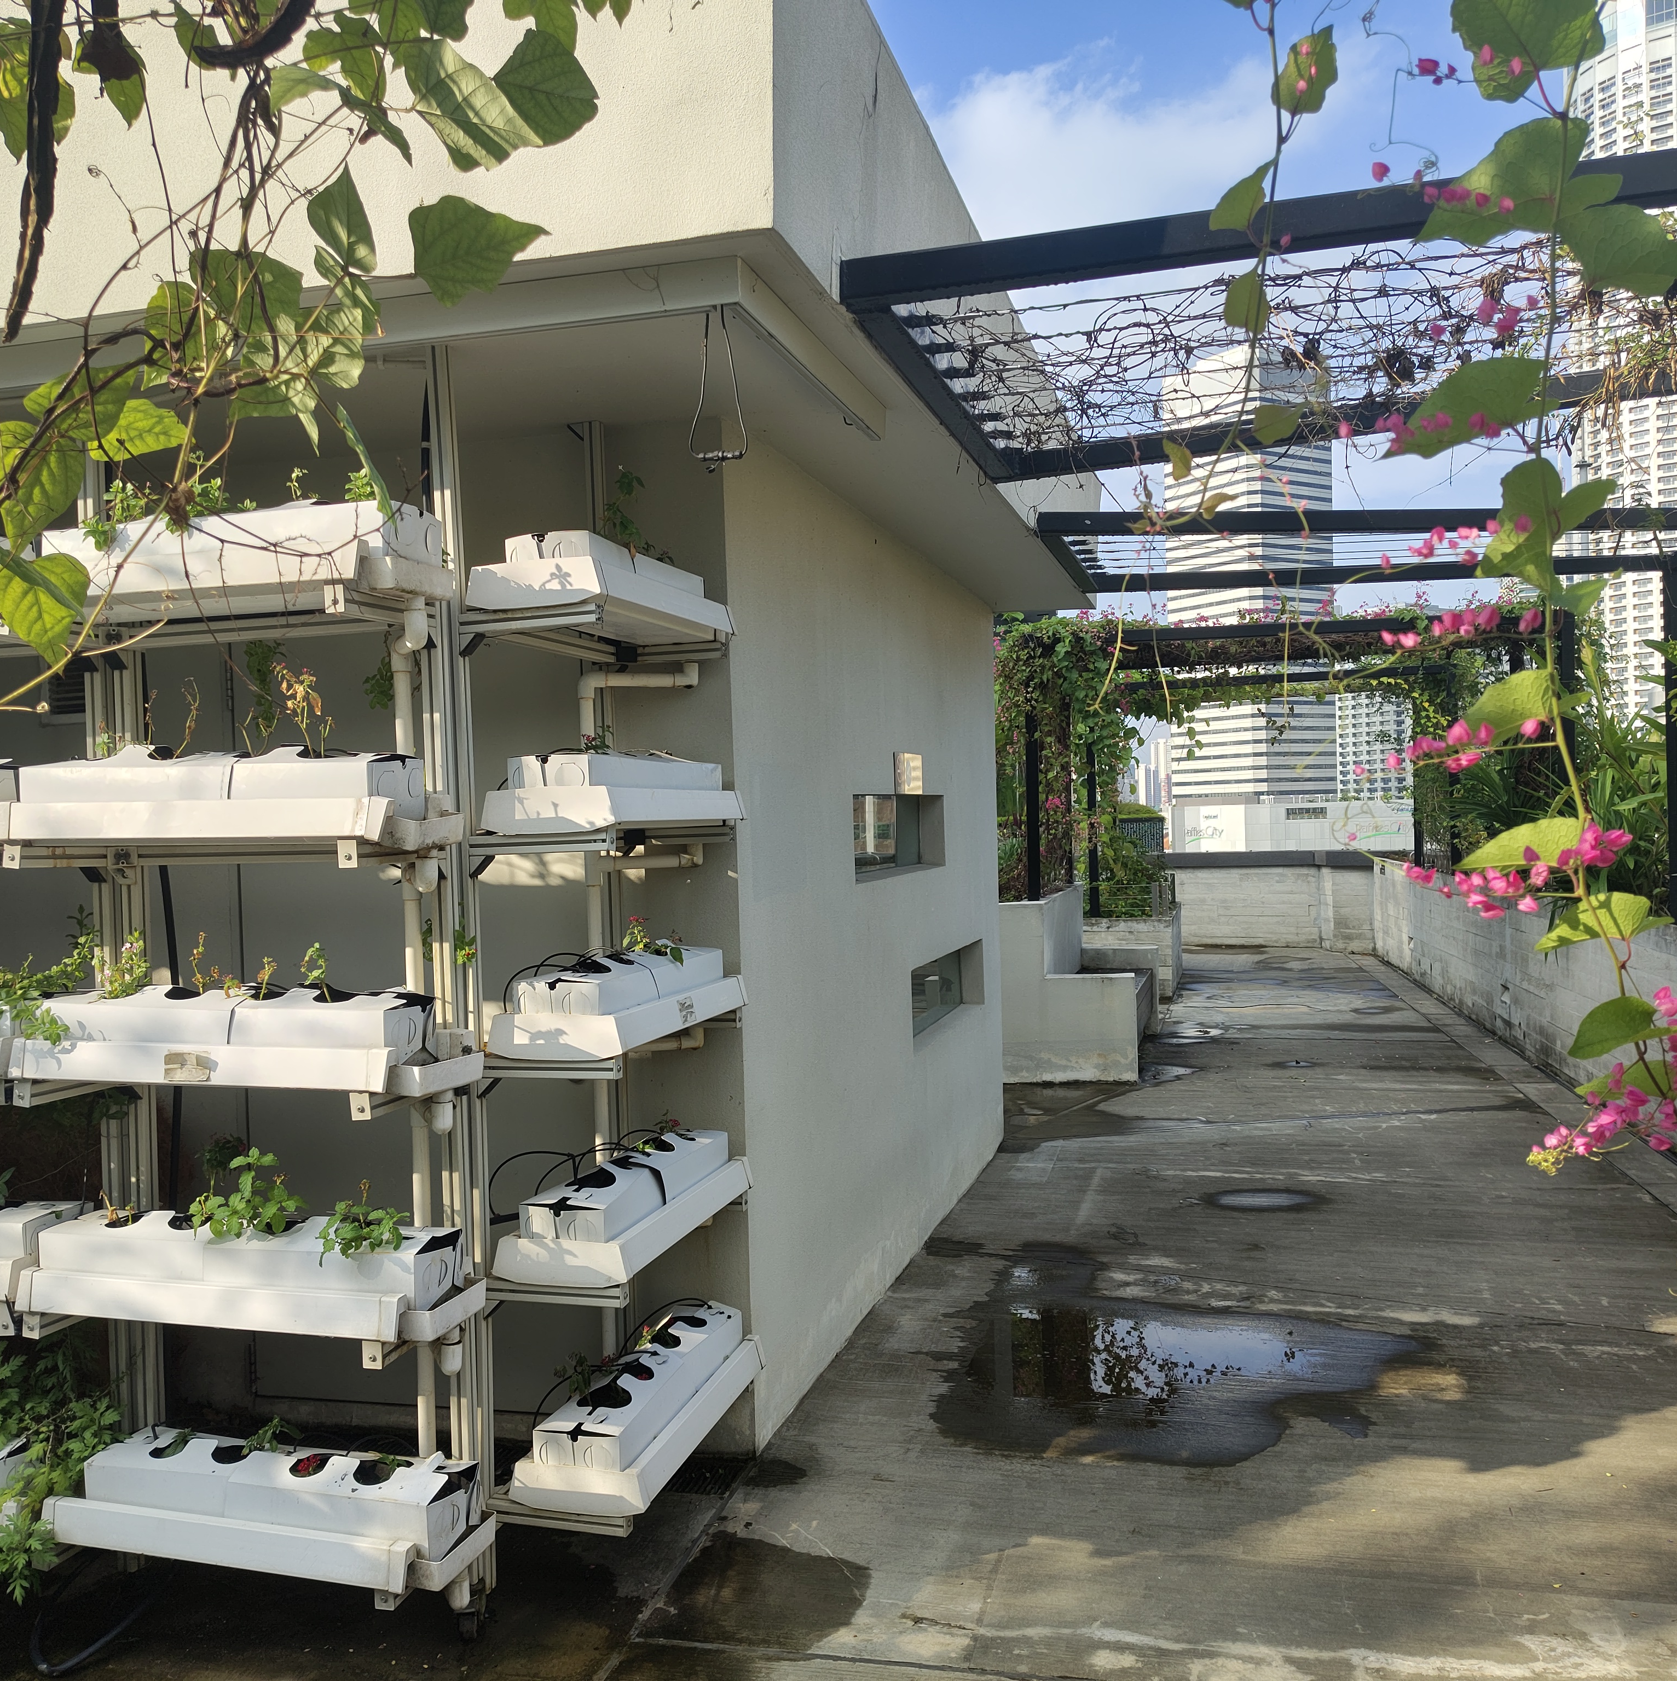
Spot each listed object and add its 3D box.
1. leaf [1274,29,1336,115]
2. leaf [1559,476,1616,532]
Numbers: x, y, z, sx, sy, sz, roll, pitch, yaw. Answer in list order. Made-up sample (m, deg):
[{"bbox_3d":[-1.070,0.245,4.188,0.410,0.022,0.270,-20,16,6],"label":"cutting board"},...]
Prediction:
[{"bbox_3d":[0.324,-0.535,1.080,0.045,0.061,0.015,25,-9,-11],"label":"leaf"},{"bbox_3d":[0.424,-0.190,0.880,0.028,0.042,0.013,41,-13,29],"label":"leaf"}]

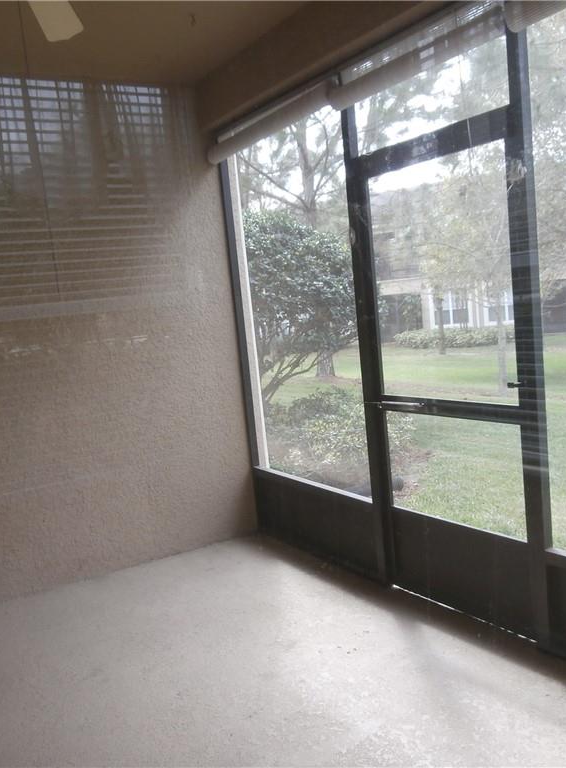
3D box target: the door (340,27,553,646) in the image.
[{"bbox_3d":[0.679,-0.152,3.065,0.060,2.348,1.001,-9,7,-33],"label":"door"}]

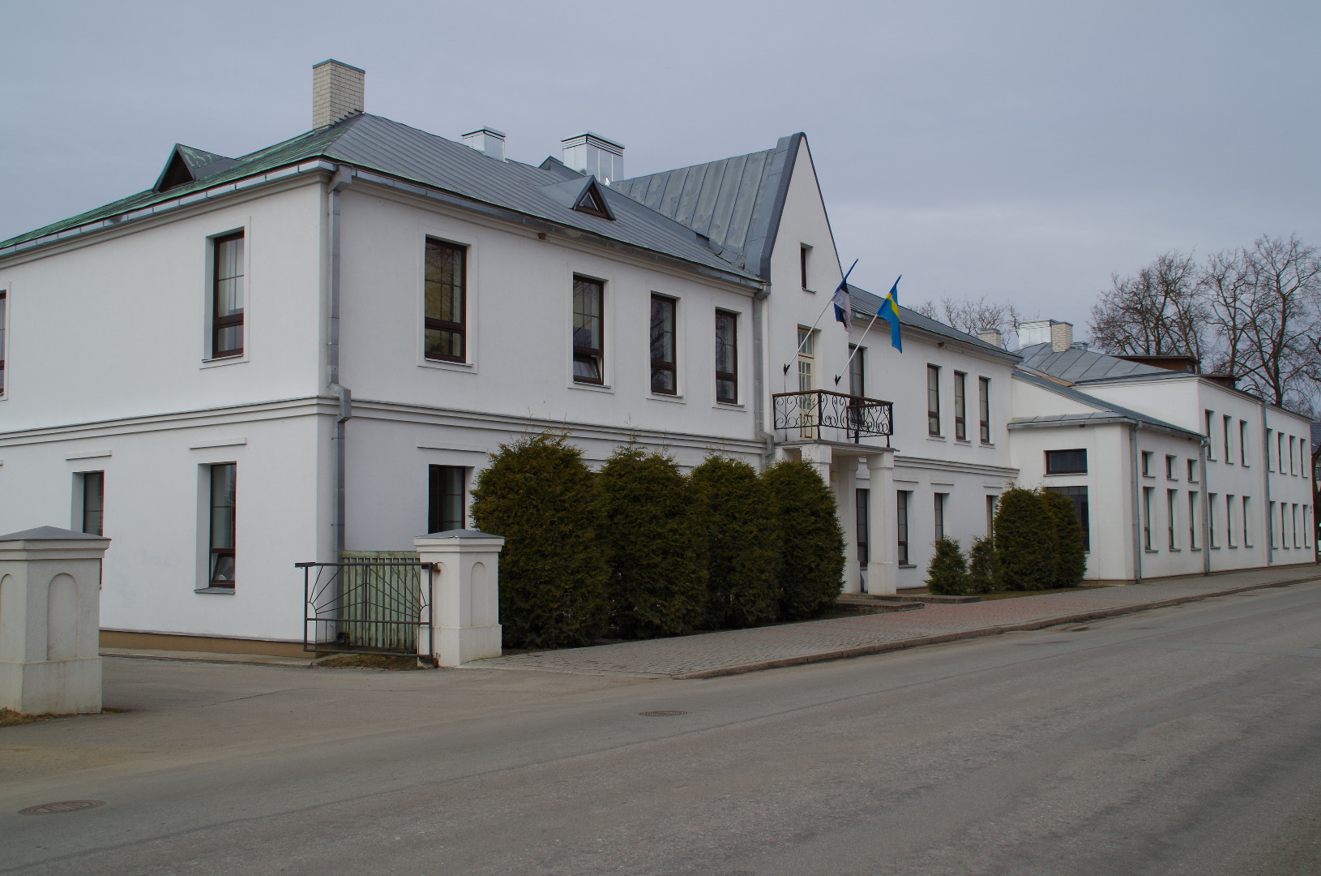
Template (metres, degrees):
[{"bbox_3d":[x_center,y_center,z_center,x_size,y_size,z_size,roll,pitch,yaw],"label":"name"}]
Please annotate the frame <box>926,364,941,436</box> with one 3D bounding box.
[{"bbox_3d":[7.559,-1.023,36.848,0.120,1.990,0.980,-4,-6,36],"label":"frame"}]

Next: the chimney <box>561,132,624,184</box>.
[{"bbox_3d":[-1.745,-7.068,34.865,0.900,1.570,1.550,-4,-6,37],"label":"chimney"}]

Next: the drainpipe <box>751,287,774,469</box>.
[{"bbox_3d":[2.281,0.186,28.710,0.360,7.000,0.220,-4,-6,36],"label":"drainpipe"}]

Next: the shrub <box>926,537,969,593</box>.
[{"bbox_3d":[6.879,3.039,31.644,1.000,1.400,1.000,-4,-6,36],"label":"shrub"}]

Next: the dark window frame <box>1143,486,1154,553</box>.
[{"bbox_3d":[14.738,2.436,40.075,0.150,1.950,1.280,-4,-5,35],"label":"dark window frame"}]

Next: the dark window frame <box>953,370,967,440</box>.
[{"bbox_3d":[8.612,-0.907,38.303,0.120,1.990,0.980,-4,-6,36],"label":"dark window frame"}]

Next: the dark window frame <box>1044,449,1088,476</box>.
[{"bbox_3d":[12.331,0.755,39.907,1.300,0.780,0.130,-4,-5,35],"label":"dark window frame"}]

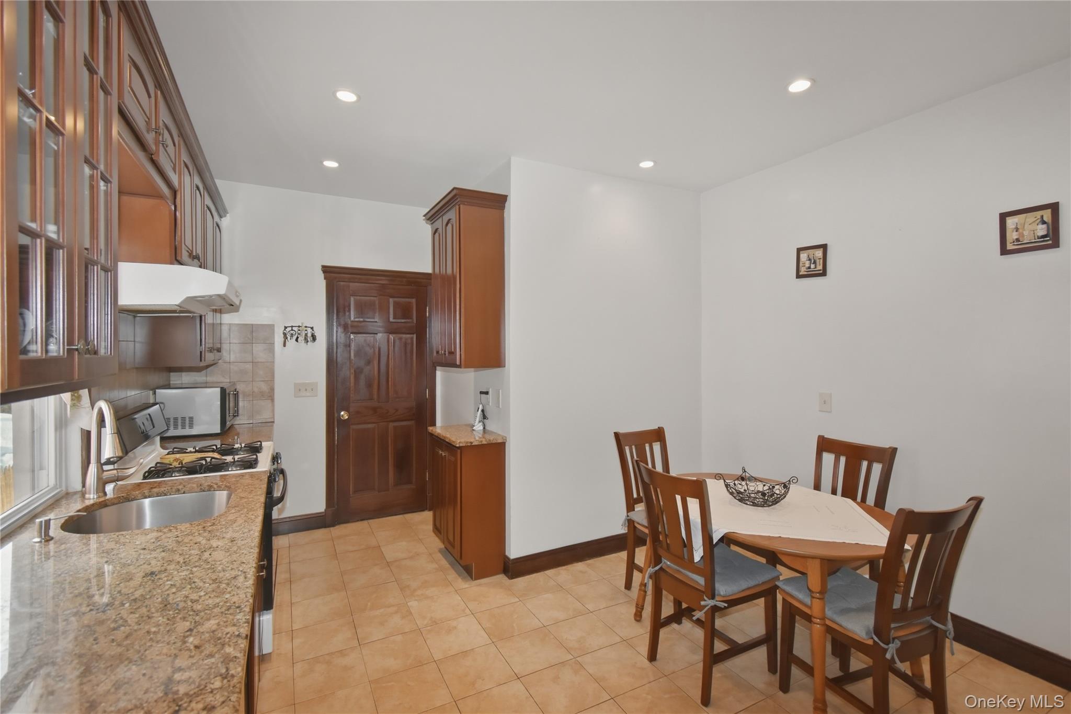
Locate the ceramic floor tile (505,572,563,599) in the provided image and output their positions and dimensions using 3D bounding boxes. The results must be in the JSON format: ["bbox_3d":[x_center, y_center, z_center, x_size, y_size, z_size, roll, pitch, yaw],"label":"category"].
[{"bbox_3d":[-0.024,1.514,2.971,0.307,0.010,0.303,0,0,-29],"label":"ceramic floor tile"}]

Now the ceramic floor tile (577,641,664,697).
[{"bbox_3d":[0.410,1.515,2.173,0.307,0.010,0.303,0,0,-29],"label":"ceramic floor tile"}]

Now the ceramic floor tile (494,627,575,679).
[{"bbox_3d":[-0.011,1.439,2.182,0.295,0.009,0.293,0,0,-29],"label":"ceramic floor tile"}]

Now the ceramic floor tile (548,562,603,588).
[{"bbox_3d":[0.251,1.466,2.989,0.300,0.010,0.295,0,1,-28],"label":"ceramic floor tile"}]

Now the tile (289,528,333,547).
[{"bbox_3d":[-1.808,1.456,3.589,0.300,0.010,0.295,0,1,-28],"label":"tile"}]

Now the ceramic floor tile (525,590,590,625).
[{"bbox_3d":[0.112,1.454,2.599,0.298,0.010,0.296,0,0,-28],"label":"ceramic floor tile"}]

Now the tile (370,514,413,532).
[{"bbox_3d":[-1.248,1.439,3.837,0.295,0.009,0.293,0,0,-29],"label":"tile"}]

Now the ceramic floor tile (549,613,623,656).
[{"bbox_3d":[0.252,1.440,2.320,0.295,0.009,0.293,0,0,-29],"label":"ceramic floor tile"}]

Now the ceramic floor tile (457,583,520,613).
[{"bbox_3d":[-0.299,1.513,2.822,0.307,0.010,0.303,0,0,-29],"label":"ceramic floor tile"}]

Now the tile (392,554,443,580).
[{"bbox_3d":[-0.869,1.511,3.204,0.307,0.010,0.303,0,0,-29],"label":"tile"}]

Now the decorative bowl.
[{"bbox_3d":[1.063,0.635,2.145,0.380,0.130,0.340,0,0,10],"label":"decorative bowl"}]

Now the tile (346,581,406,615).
[{"bbox_3d":[-0.974,1.466,2.719,0.300,0.010,0.295,0,1,-28],"label":"tile"}]

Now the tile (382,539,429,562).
[{"bbox_3d":[-1.018,1.511,3.480,0.307,0.010,0.303,0,0,-29],"label":"tile"}]

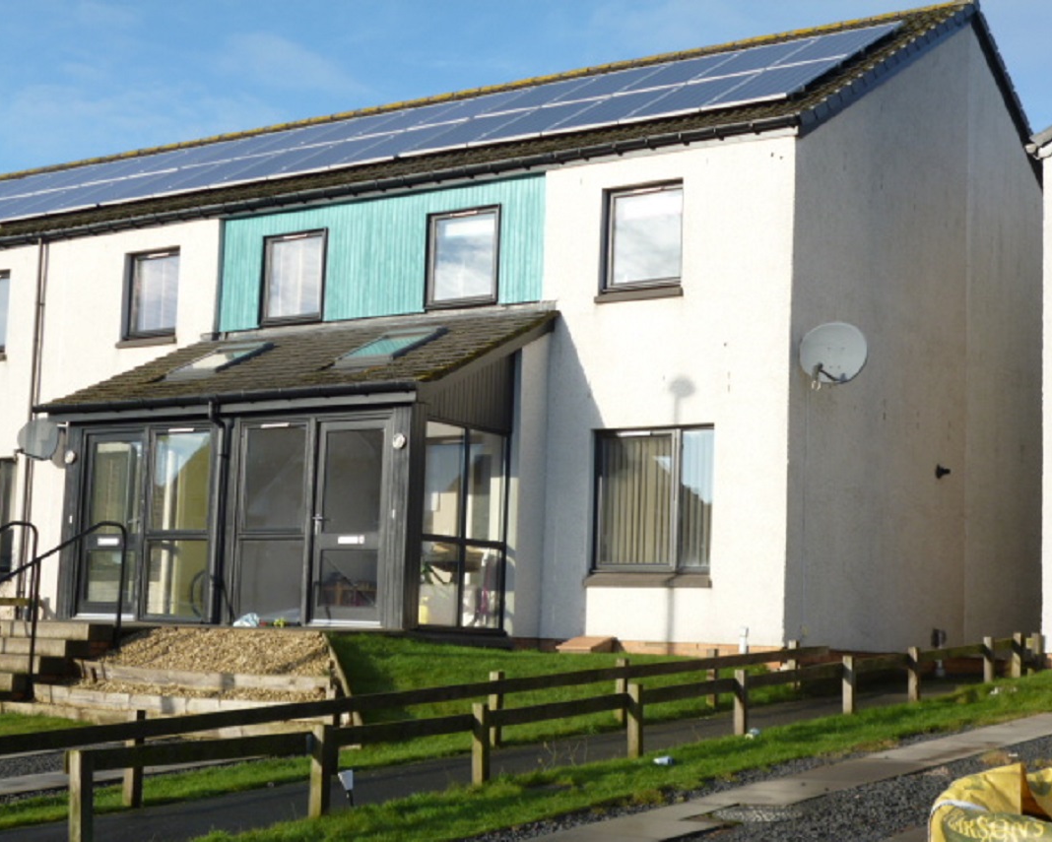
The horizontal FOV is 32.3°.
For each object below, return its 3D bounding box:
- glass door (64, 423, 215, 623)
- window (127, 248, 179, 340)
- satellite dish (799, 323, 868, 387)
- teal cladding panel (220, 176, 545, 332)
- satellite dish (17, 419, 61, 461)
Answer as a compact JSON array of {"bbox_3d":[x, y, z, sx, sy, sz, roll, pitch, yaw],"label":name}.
[{"bbox_3d":[-4.132,1.076,19.282,2.167,2.119,0.110,-3,-8,35],"label":"glass door"},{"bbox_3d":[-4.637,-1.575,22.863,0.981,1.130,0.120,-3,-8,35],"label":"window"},{"bbox_3d":[2.979,-0.641,17.637,0.660,0.600,0.360,-2,-8,28],"label":"satellite dish"},{"bbox_3d":[-1.756,-1.872,20.799,4.773,1.405,0.090,-3,-8,35],"label":"teal cladding panel"},{"bbox_3d":[-6.212,0.239,23.166,0.580,0.540,0.340,-2,-8,28],"label":"satellite dish"}]

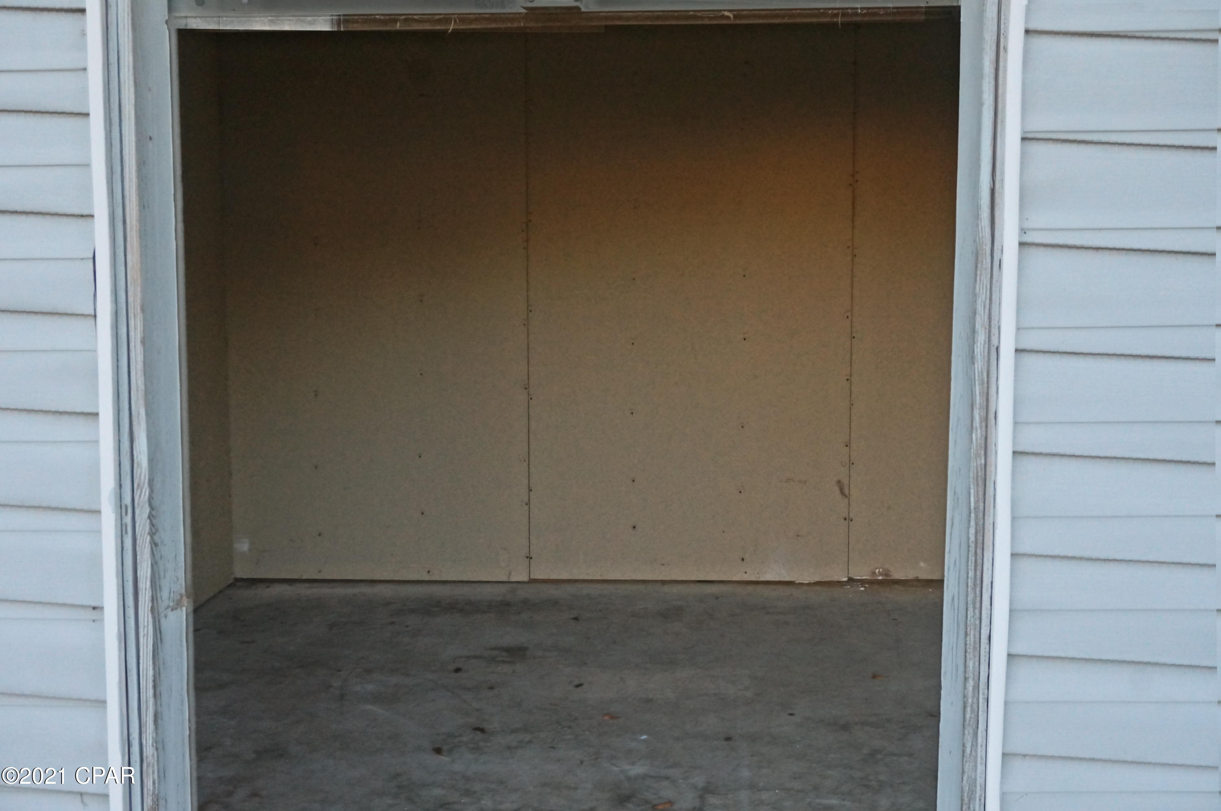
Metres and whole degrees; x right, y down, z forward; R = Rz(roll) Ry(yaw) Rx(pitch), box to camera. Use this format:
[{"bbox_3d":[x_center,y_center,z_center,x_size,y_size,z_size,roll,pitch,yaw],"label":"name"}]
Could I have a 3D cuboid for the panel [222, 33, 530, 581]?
[{"bbox_3d":[-0.906,-0.535,5.386,1.190,2.420,0.015,0,5,2],"label":"panel"}]

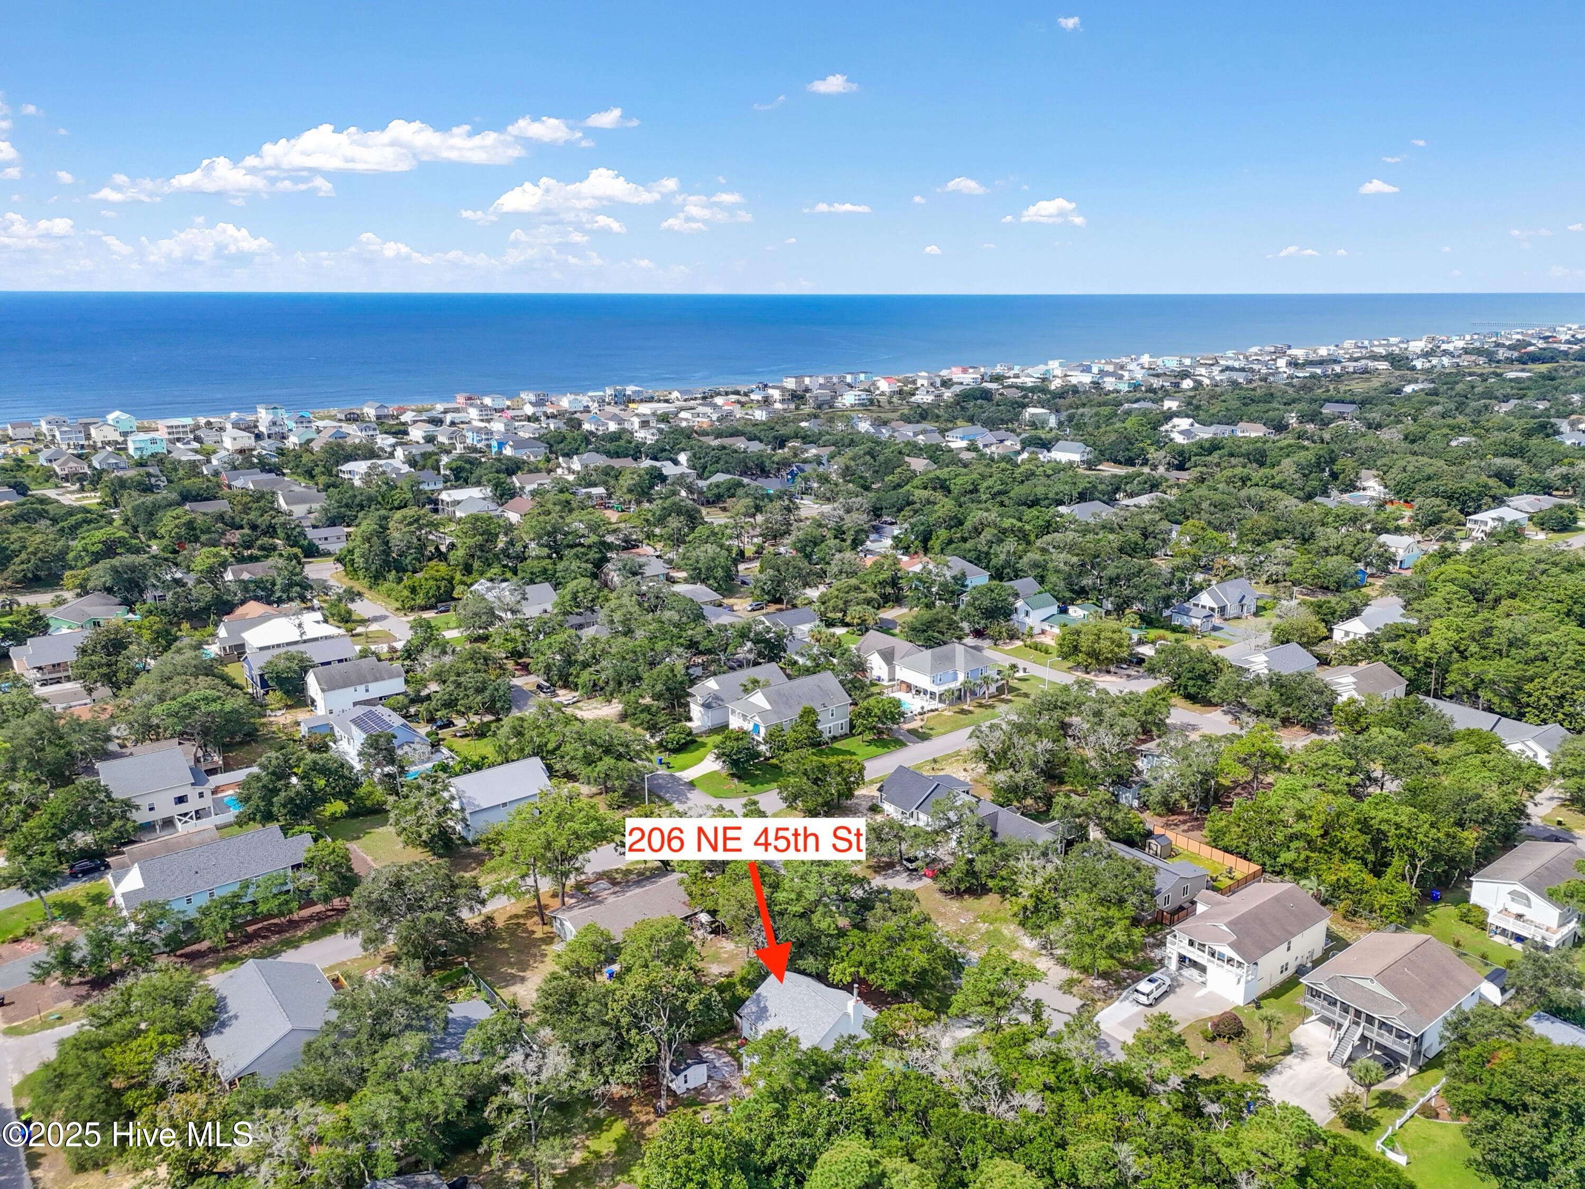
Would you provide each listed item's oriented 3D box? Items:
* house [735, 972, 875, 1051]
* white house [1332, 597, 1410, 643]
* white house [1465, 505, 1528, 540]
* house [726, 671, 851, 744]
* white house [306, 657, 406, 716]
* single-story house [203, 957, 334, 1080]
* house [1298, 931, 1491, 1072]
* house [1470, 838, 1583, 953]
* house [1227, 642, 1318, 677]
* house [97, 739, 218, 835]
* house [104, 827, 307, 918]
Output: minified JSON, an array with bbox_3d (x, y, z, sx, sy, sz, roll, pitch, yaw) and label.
[{"bbox_3d":[1.680,44.950,117.670,10.740,6.410,10.130,-14,21,-40],"label":"house"},{"bbox_3d":[132.670,6.760,247.680,23.120,6.900,9.720,-11,19,-35],"label":"white house"},{"bbox_3d":[209.621,-21.478,326.301,14.553,8.944,10.816,-11,19,-35],"label":"white house"},{"bbox_3d":[-0.610,20.400,192.740,18.290,9.900,11.890,-11,19,-35],"label":"house"},{"bbox_3d":[-83.490,16.600,210.420,15.290,7.800,9.980,-12,20,-38],"label":"white house"},{"bbox_3d":[-49.917,41.055,106.026,11.796,6.193,13.662,-12,20,-37],"label":"single-story house"},{"bbox_3d":[63.720,42.550,117.190,16.560,7.500,11.740,-11,19,-36],"label":"house"},{"bbox_3d":[92.840,37.080,136.210,17.530,7.900,10.190,-11,19,-35],"label":"house"},{"bbox_3d":[91.002,13.108,207.581,13.622,5.760,9.615,-11,19,-34],"label":"house"},{"bbox_3d":[-87.848,26.535,151.759,11.563,9.728,12.211,-11,19,-36],"label":"house"},{"bbox_3d":[-73.510,35.680,139.940,21.200,8.600,11.000,-12,20,-38],"label":"house"}]

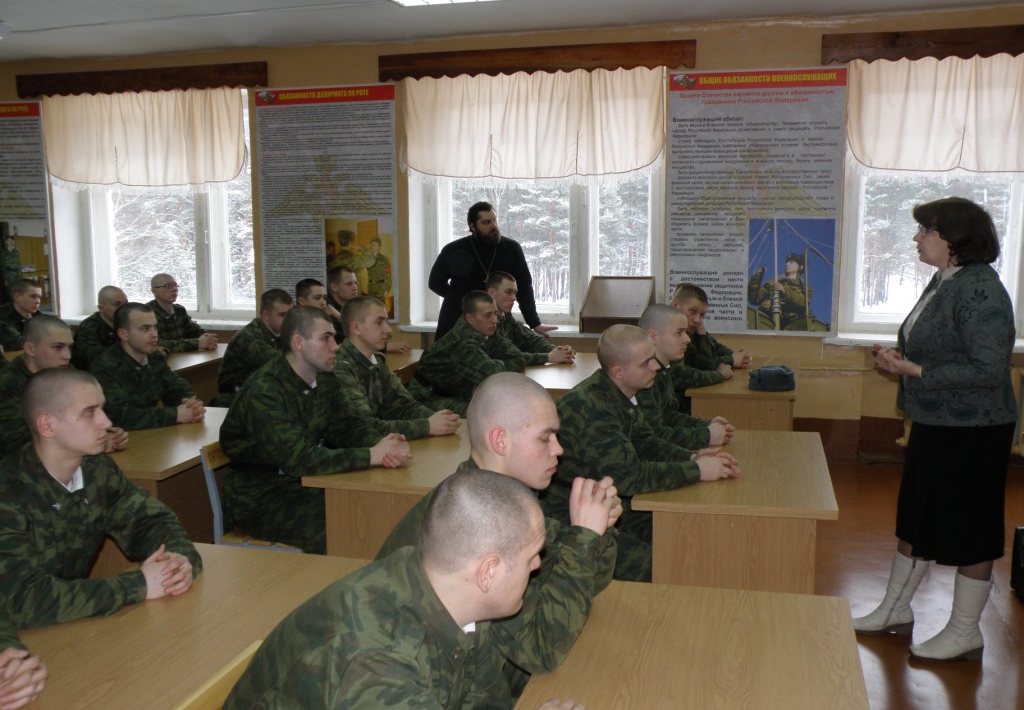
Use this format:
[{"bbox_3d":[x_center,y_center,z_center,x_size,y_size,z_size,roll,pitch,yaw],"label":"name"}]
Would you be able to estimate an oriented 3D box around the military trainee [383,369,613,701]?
[{"bbox_3d":[-0.009,0.688,2.222,0.720,1.320,0.520,2,9,14],"label":"military trainee"}]

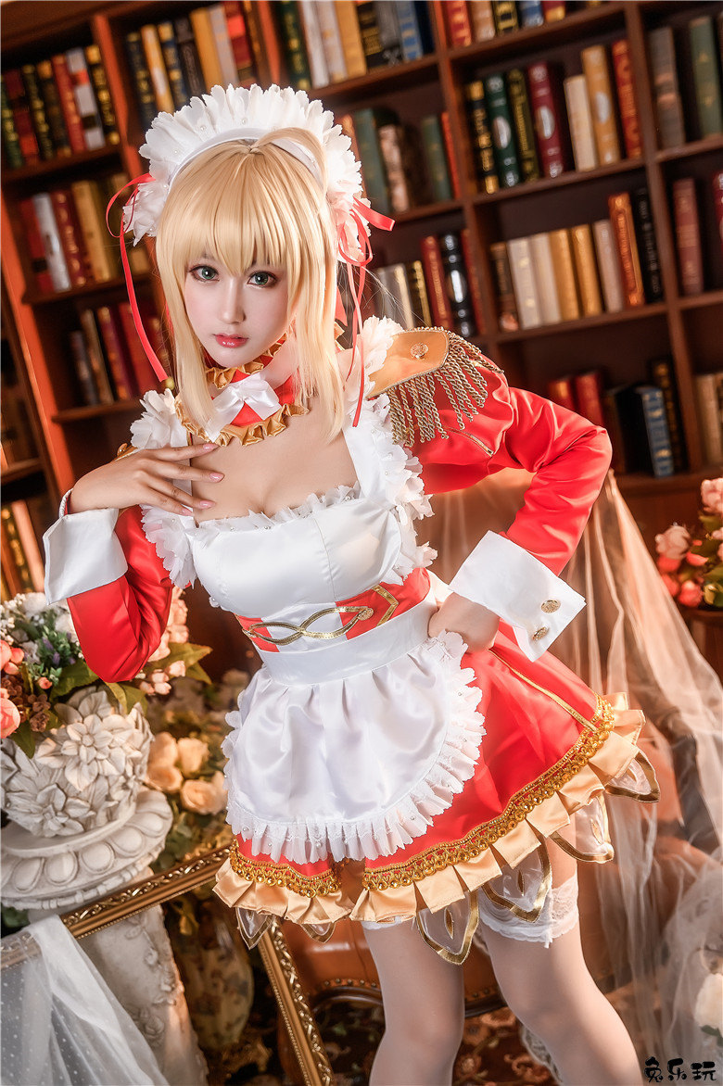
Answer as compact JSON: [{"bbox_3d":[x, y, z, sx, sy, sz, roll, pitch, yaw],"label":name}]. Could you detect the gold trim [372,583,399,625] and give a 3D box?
[{"bbox_3d":[0.028,0.072,1.430,0.036,0.050,0.012,-14,6,-16],"label":"gold trim"}]

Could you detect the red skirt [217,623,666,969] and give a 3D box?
[{"bbox_3d":[0.072,0.240,1.623,0.580,0.360,0.520,-6,16,24],"label":"red skirt"}]

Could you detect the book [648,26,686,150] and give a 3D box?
[{"bbox_3d":[0.655,-0.959,2.563,0.045,0.236,0.165,-6,16,19],"label":"book"}]

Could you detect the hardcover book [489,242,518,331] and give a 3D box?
[{"bbox_3d":[0.360,-0.620,2.917,0.038,0.197,0.145,-8,10,18],"label":"hardcover book"}]

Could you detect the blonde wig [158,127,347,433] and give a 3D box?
[{"bbox_3d":[-0.132,-0.306,1.410,0.210,0.315,0.245,4,21,-5],"label":"blonde wig"}]

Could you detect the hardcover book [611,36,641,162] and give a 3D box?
[{"bbox_3d":[0.609,-0.984,2.698,0.032,0.242,0.167,-7,12,23],"label":"hardcover book"}]

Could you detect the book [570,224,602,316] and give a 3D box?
[{"bbox_3d":[0.537,-0.634,2.807,0.038,0.202,0.140,-7,12,23],"label":"book"}]

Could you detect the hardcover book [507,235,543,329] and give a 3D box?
[{"bbox_3d":[0.407,-0.626,2.902,0.044,0.202,0.145,-8,10,18],"label":"hardcover book"}]

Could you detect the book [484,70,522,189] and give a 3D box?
[{"bbox_3d":[0.350,-0.970,2.862,0.041,0.253,0.180,-8,10,18],"label":"book"}]

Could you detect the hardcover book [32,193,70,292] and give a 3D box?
[{"bbox_3d":[-0.796,-0.826,3.310,0.046,0.255,0.176,-7,12,23],"label":"hardcover book"}]

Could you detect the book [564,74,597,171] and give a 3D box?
[{"bbox_3d":[0.518,-0.965,2.798,0.042,0.204,0.150,-8,10,18],"label":"book"}]

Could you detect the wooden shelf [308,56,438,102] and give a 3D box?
[{"bbox_3d":[0.028,-1.042,2.759,0.369,0.023,0.260,-7,15,19],"label":"wooden shelf"}]

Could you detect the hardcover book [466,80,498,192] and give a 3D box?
[{"bbox_3d":[0.288,-0.907,2.696,0.037,0.233,0.165,-5,16,19],"label":"hardcover book"}]

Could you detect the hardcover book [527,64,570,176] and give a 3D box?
[{"bbox_3d":[0.419,-0.926,2.649,0.043,0.230,0.165,-6,15,19],"label":"hardcover book"}]

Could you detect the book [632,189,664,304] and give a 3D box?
[{"bbox_3d":[0.666,-0.681,2.759,0.035,0.246,0.170,-7,12,23],"label":"book"}]

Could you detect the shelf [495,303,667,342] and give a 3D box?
[{"bbox_3d":[0.550,-0.539,2.919,0.393,0.023,0.280,-8,10,18],"label":"shelf"}]

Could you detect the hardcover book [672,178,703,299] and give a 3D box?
[{"bbox_3d":[0.718,-0.674,2.637,0.042,0.237,0.165,-5,16,19],"label":"hardcover book"}]

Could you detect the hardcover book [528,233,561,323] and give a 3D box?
[{"bbox_3d":[0.449,-0.625,2.845,0.041,0.203,0.140,-7,12,23],"label":"hardcover book"}]

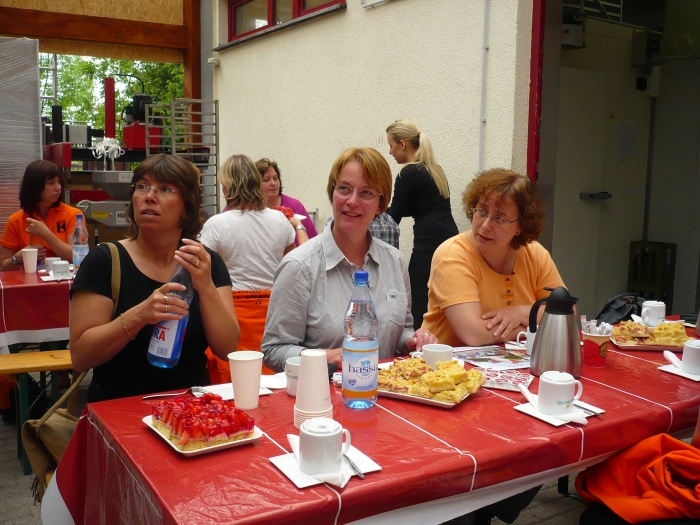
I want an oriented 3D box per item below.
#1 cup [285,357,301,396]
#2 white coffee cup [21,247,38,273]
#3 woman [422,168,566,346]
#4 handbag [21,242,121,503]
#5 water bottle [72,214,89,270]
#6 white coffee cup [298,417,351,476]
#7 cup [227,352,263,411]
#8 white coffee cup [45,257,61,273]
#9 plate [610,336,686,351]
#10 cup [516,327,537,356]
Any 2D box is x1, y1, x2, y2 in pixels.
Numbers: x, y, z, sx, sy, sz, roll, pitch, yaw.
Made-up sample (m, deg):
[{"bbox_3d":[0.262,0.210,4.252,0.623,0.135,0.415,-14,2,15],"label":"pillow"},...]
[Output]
[{"bbox_3d":[-0.130,0.290,1.800,0.110,0.084,0.082,7,9,44],"label":"cup"},{"bbox_3d":[-1.755,-0.006,3.880,0.085,0.126,0.085,-2,7,-24],"label":"white coffee cup"},{"bbox_3d":[0.500,0.367,2.420,0.510,1.350,0.650,-1,7,-15],"label":"woman"},{"bbox_3d":[-0.755,0.285,1.920,0.250,0.670,0.310,-3,8,-30],"label":"handbag"},{"bbox_3d":[-1.513,-0.106,3.970,0.086,0.326,0.086,-1,7,-21],"label":"water bottle"},{"bbox_3d":[-0.042,0.344,1.339,0.111,0.081,0.080,-5,9,-37],"label":"white coffee cup"},{"bbox_3d":[-0.248,0.284,1.696,0.087,0.123,0.087,0,7,0],"label":"cup"},{"bbox_3d":[-1.609,0.018,3.879,0.111,0.081,0.080,-5,9,-37],"label":"white coffee cup"},{"bbox_3d":[0.983,0.260,2.341,0.250,0.022,0.190,0,7,-3],"label":"plate"},{"bbox_3d":[0.577,0.245,2.205,0.111,0.081,0.080,2,8,15],"label":"cup"}]

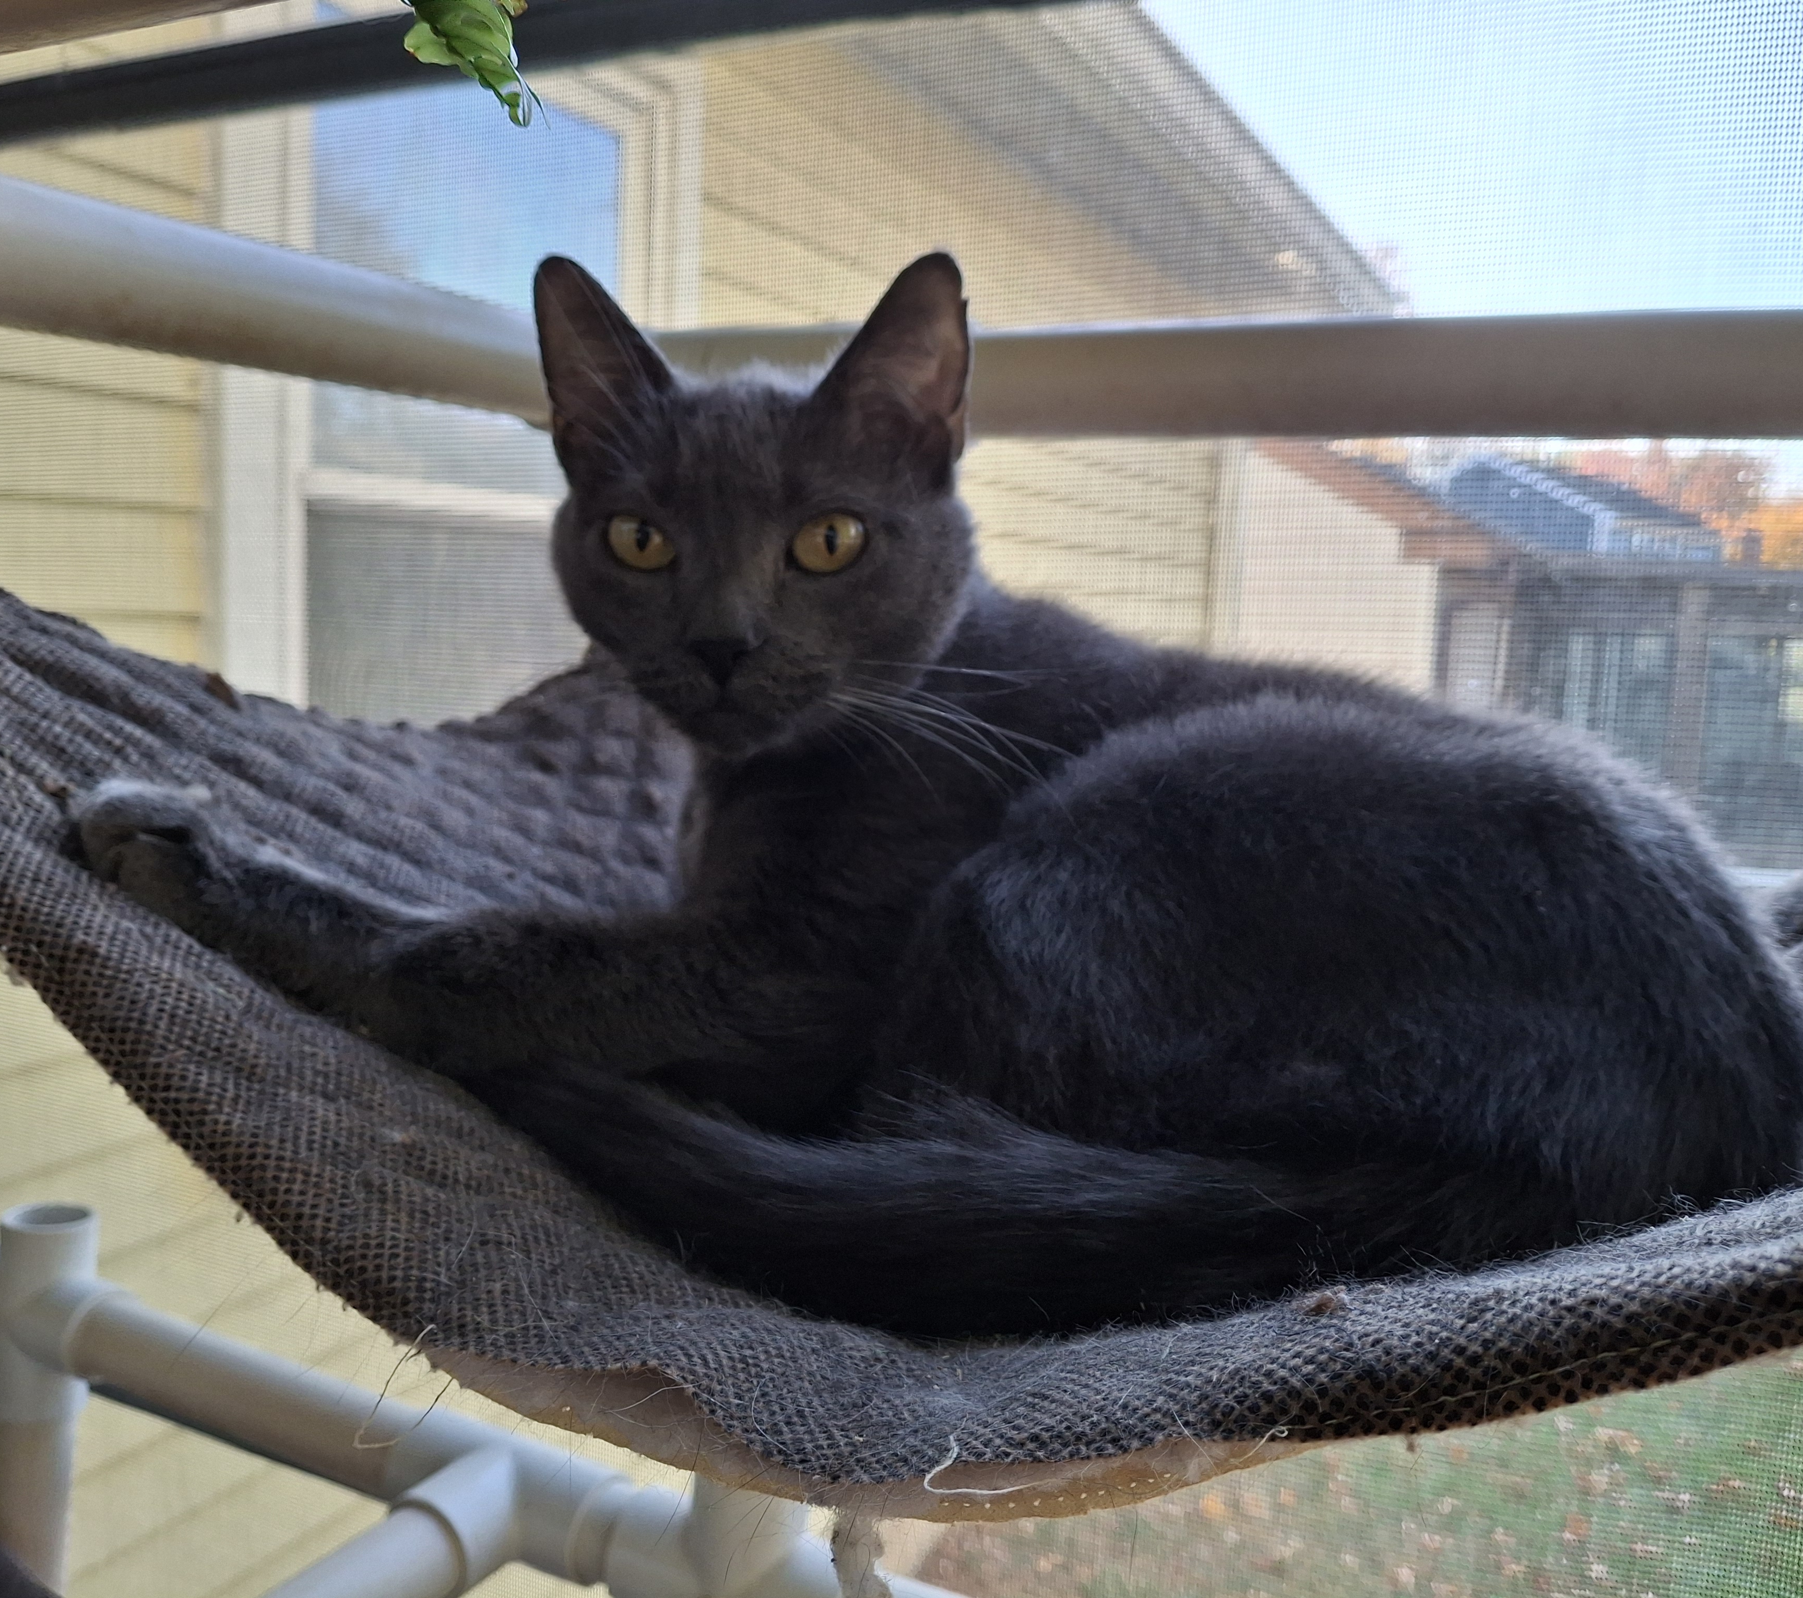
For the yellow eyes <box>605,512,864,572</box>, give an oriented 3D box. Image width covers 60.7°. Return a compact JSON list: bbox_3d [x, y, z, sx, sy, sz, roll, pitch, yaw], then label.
[{"bbox_3d":[-0.041,-0.064,0.381,0.063,0.015,0.015,1,7,4],"label":"yellow eyes"}]

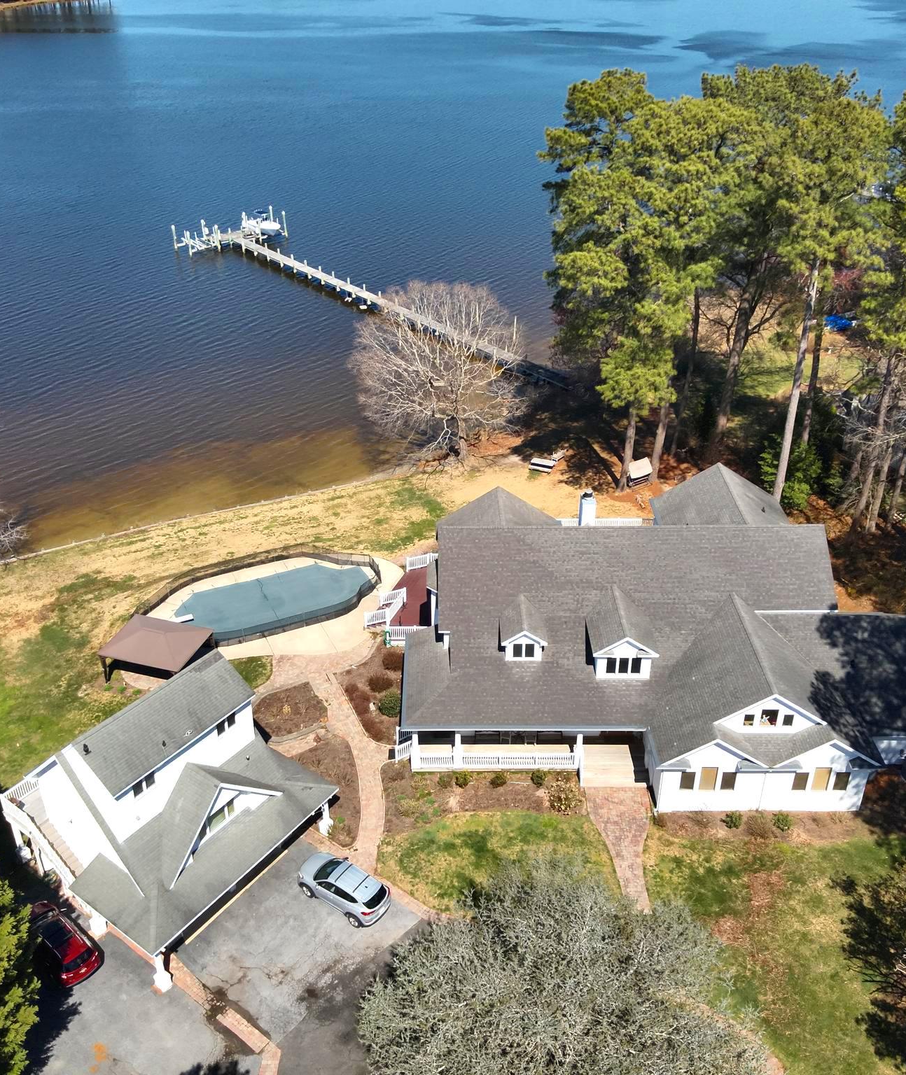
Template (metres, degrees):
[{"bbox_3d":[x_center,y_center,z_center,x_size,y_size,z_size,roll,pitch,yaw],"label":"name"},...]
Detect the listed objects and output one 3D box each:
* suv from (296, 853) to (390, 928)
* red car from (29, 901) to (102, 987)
[{"bbox_3d":[-4.634,14.997,42.614,4.500,1.660,1.850,20,37,29],"label":"suv"},{"bbox_3d":[-16.091,16.377,40.398,4.680,1.680,1.860,24,39,34],"label":"red car"}]

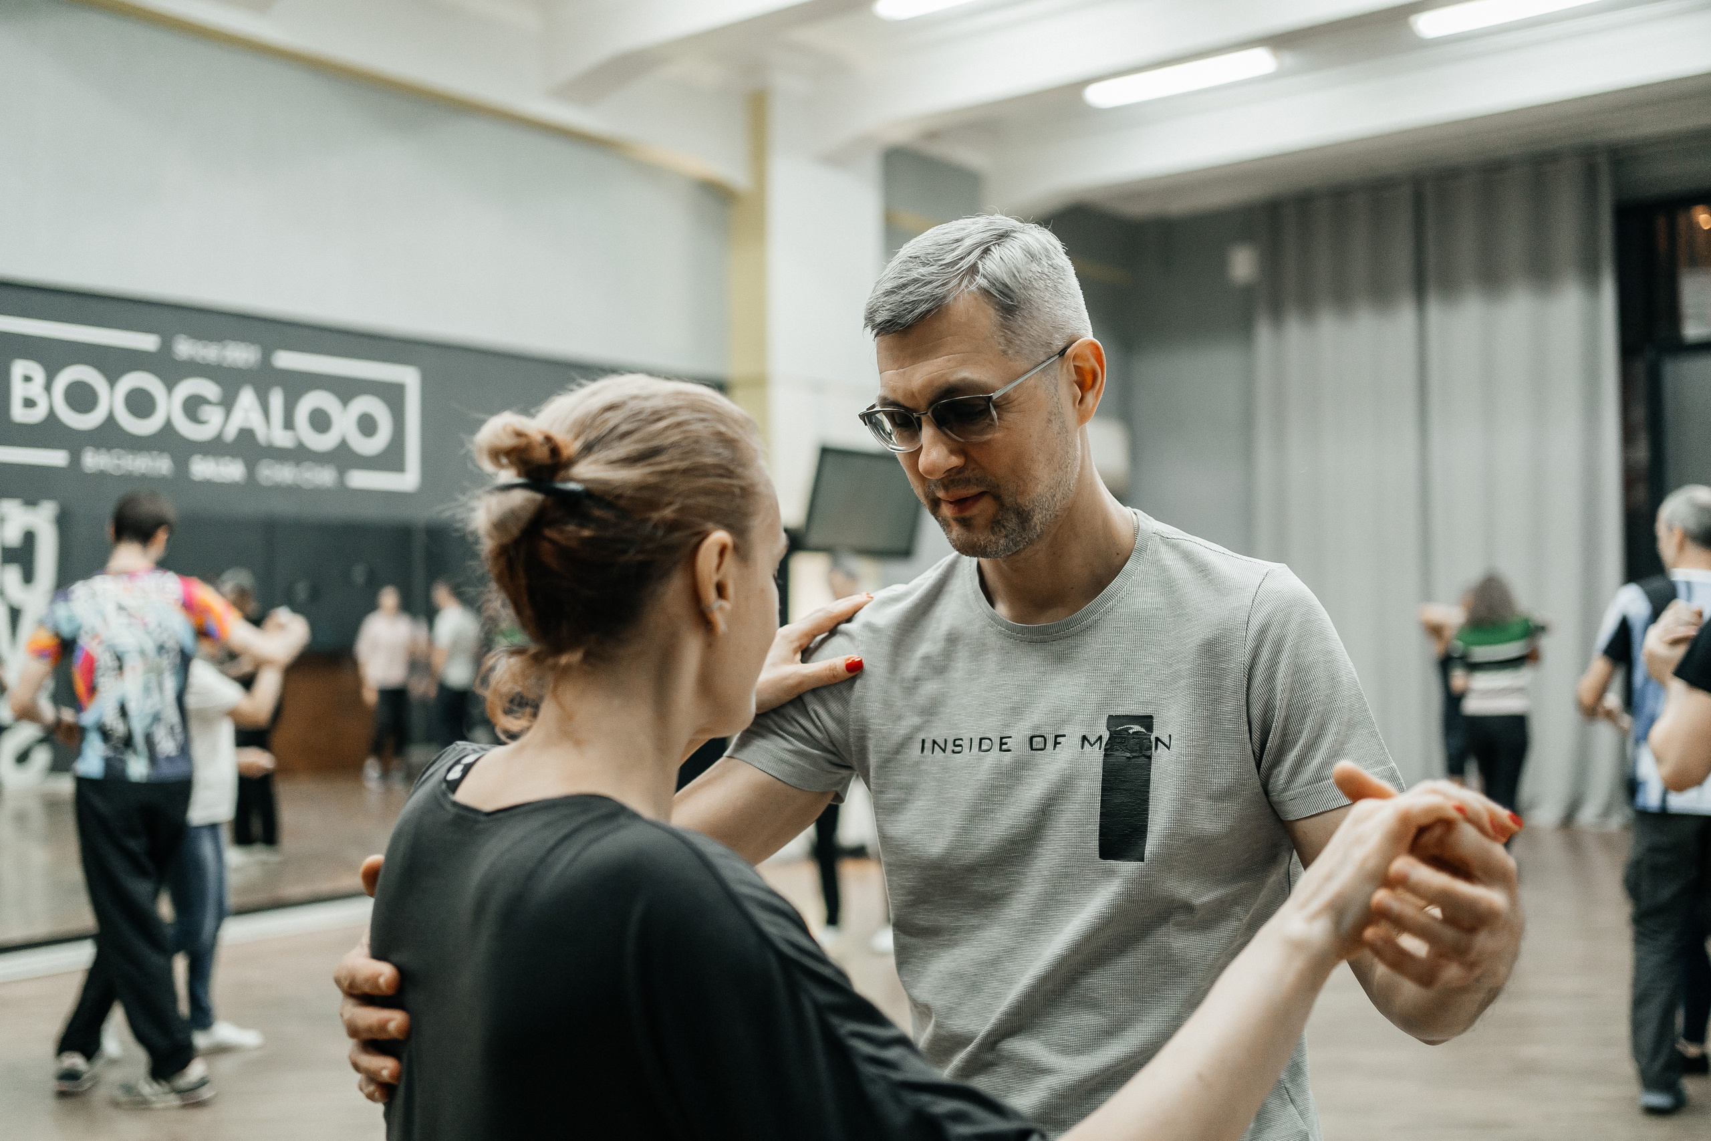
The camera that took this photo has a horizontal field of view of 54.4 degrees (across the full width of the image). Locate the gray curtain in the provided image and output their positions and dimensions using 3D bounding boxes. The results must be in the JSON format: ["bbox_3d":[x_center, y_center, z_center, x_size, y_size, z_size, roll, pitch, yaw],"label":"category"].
[{"bbox_3d":[3.878,-0.499,11.335,2.500,4.300,0.220,-1,-1,41],"label":"gray curtain"}]

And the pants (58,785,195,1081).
[{"bbox_3d":[-2.100,1.012,4.800,0.380,0.900,0.350,0,-1,-7],"label":"pants"}]

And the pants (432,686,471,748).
[{"bbox_3d":[-3.150,1.202,13.000,0.300,0.860,0.360,1,-1,-25],"label":"pants"}]

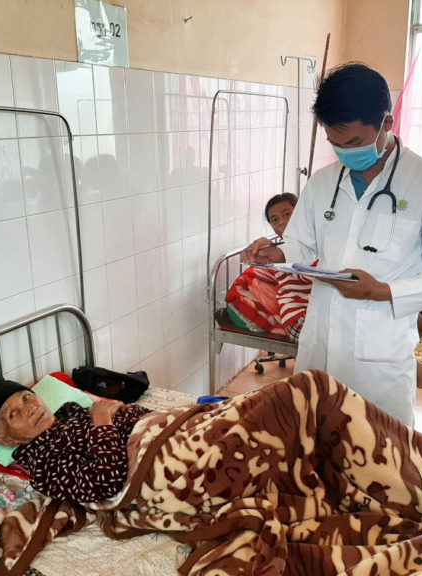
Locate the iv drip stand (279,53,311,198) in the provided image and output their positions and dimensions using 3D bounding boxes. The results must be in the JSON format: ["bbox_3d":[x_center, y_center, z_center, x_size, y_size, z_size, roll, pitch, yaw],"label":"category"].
[{"bbox_3d":[0.525,-0.403,3.508,0.460,1.880,0.460,8,18,28],"label":"iv drip stand"}]

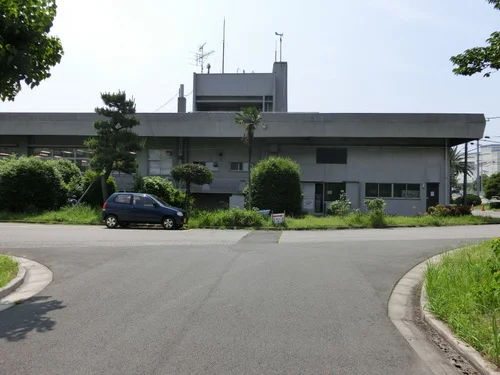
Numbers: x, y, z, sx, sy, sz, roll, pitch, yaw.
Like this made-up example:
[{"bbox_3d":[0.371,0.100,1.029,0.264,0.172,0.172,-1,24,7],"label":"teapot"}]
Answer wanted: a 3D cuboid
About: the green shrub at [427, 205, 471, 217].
[{"bbox_3d":[11.335,1.426,23.800,2.500,0.820,1.300,1,-1,3],"label":"green shrub"}]

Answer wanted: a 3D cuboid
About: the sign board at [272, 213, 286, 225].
[{"bbox_3d":[1.218,1.323,17.300,0.560,0.560,0.080,1,-1,3],"label":"sign board"}]

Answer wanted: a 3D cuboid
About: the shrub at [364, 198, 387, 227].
[{"bbox_3d":[5.860,1.167,19.595,1.000,1.258,0.950,1,0,6],"label":"shrub"}]

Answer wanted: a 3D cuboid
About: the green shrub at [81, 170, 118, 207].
[{"bbox_3d":[-7.884,0.354,21.800,1.850,2.350,1.800,1,-1,3],"label":"green shrub"}]

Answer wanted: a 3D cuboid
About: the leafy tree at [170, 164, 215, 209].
[{"bbox_3d":[-2.758,0.221,19.889,2.050,2.724,1.900,1,0,6],"label":"leafy tree"}]

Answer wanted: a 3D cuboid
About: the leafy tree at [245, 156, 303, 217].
[{"bbox_3d":[1.220,0.054,22.286,2.900,3.250,2.700,1,0,6],"label":"leafy tree"}]

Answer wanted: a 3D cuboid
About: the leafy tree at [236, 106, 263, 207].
[{"bbox_3d":[-0.050,-1.163,20.800,1.400,5.600,1.400,1,-1,3],"label":"leafy tree"}]

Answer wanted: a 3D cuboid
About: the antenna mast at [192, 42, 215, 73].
[{"bbox_3d":[-3.552,-9.931,32.000,1.500,2.350,2.000,1,-1,-36],"label":"antenna mast"}]

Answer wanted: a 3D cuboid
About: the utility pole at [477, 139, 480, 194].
[{"bbox_3d":[30.547,-2.570,56.000,0.320,10.300,0.320,1,-1,3],"label":"utility pole"}]

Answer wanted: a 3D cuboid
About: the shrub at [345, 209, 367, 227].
[{"bbox_3d":[4.634,1.309,18.400,0.950,0.850,0.900,1,-1,3],"label":"shrub"}]

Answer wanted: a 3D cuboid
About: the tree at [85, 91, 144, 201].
[{"bbox_3d":[-6.656,-1.515,20.500,2.900,6.100,2.800,1,-1,3],"label":"tree"}]

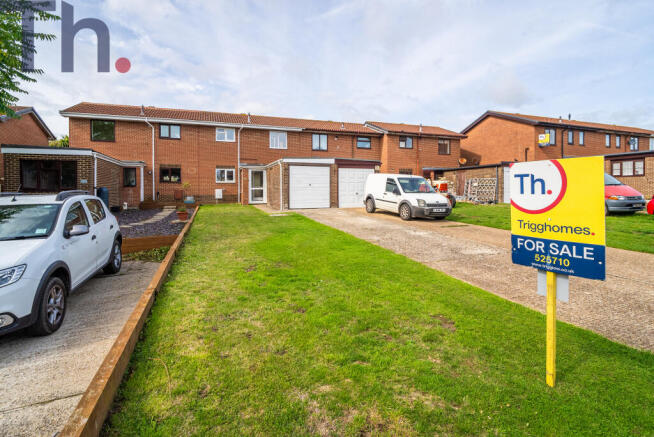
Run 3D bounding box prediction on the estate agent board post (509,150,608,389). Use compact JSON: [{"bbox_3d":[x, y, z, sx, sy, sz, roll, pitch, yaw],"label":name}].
[{"bbox_3d":[1.695,0.414,2.190,0.080,1.710,0.590,-3,4,-36],"label":"estate agent board post"}]

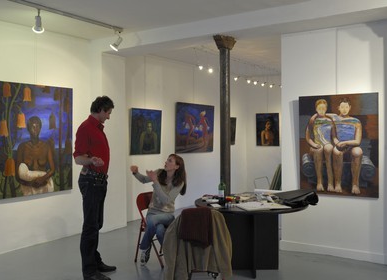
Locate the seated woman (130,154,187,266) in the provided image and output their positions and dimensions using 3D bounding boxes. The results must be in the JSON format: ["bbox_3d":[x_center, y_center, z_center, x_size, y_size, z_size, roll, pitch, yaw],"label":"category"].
[{"bbox_3d":[-0.380,0.767,4.782,0.620,1.188,0.680,0,1,30],"label":"seated woman"}]

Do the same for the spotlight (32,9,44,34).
[{"bbox_3d":[-1.652,-1.261,4.470,0.125,0.265,0.170,-1,1,-27],"label":"spotlight"}]

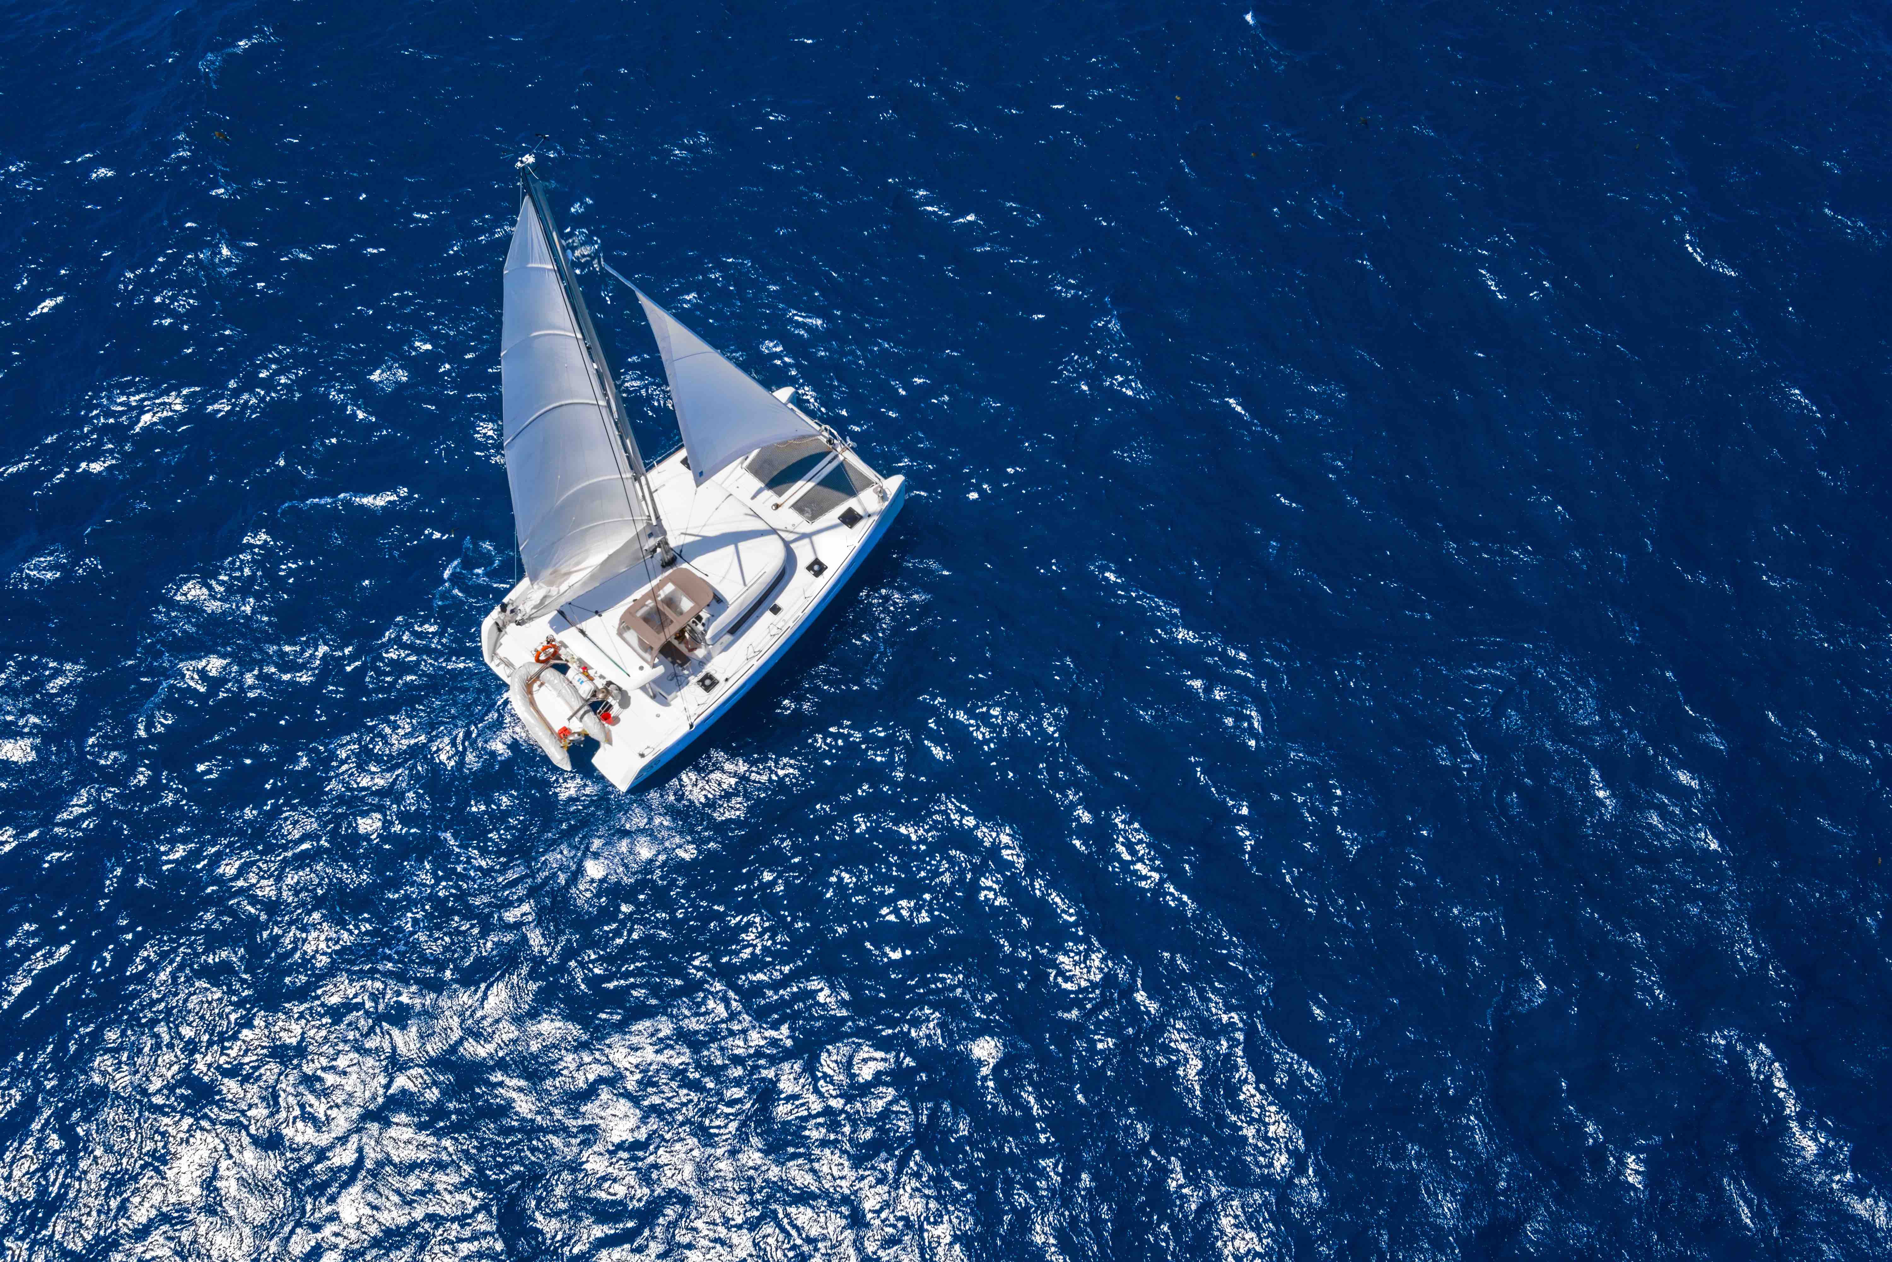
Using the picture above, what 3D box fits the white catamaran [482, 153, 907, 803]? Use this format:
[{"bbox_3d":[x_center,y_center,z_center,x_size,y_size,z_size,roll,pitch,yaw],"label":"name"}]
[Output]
[{"bbox_3d":[-6.897,-5.148,35.300,6.350,18.740,12.100,38,69,17],"label":"white catamaran"}]

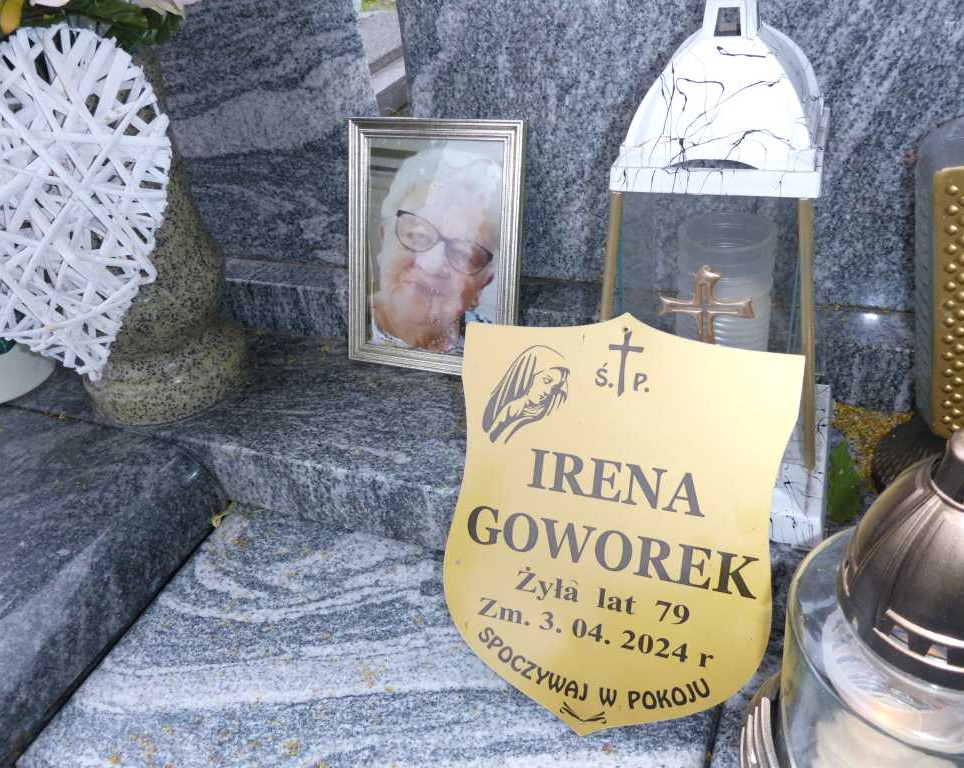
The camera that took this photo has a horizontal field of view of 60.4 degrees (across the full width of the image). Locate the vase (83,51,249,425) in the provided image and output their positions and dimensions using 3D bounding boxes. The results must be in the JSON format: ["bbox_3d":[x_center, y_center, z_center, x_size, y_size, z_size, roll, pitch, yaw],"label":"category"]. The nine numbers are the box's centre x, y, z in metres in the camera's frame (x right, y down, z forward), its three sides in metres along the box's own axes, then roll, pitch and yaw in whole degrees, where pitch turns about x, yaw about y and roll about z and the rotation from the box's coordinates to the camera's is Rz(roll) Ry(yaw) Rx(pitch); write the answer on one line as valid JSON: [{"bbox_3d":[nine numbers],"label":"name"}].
[{"bbox_3d":[-0.281,-0.119,0.653,0.144,0.270,0.144,8,36,22],"label":"vase"}]

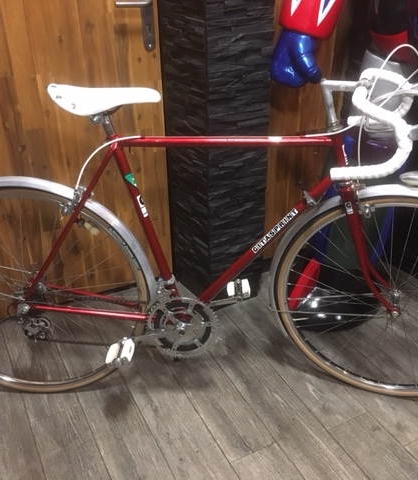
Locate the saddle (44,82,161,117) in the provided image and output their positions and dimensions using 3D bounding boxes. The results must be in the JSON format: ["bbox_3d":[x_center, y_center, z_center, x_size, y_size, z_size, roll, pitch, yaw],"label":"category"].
[{"bbox_3d":[-0.250,-0.342,1.290,0.274,0.068,0.152,0,27,1],"label":"saddle"}]

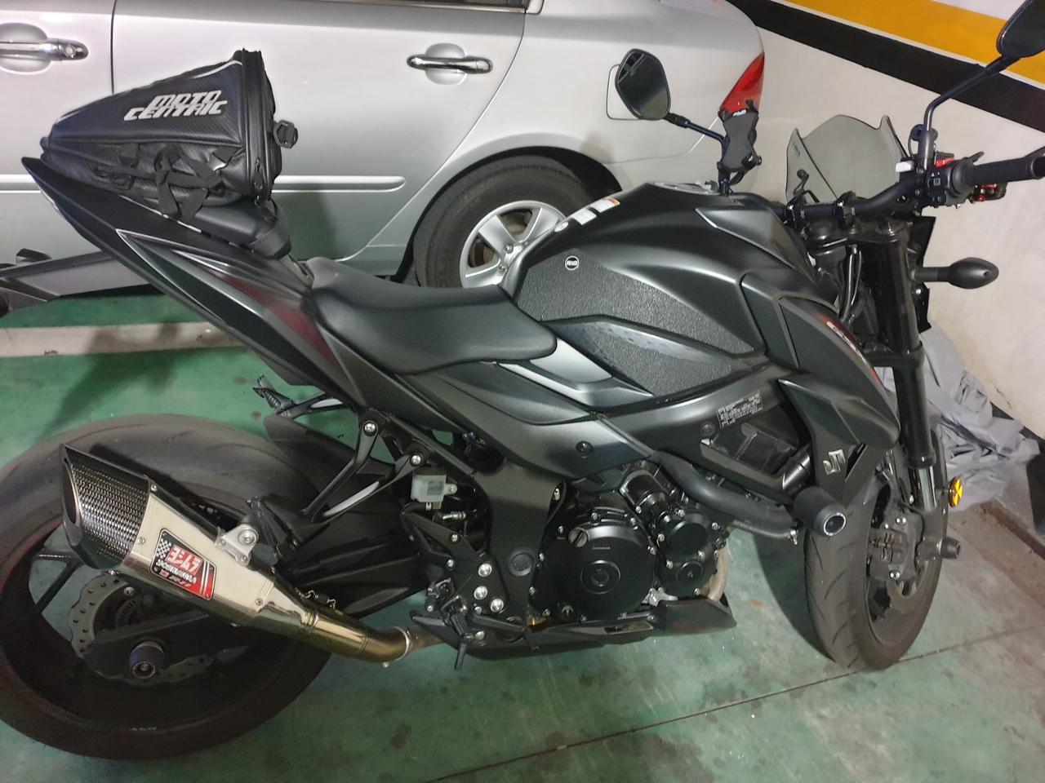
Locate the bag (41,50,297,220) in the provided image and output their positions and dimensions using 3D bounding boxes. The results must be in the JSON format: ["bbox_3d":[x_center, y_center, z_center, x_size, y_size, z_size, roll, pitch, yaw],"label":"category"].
[{"bbox_3d":[-0.484,-0.364,1.067,0.310,0.205,0.250,-1,22,-15],"label":"bag"}]

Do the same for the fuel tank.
[{"bbox_3d":[0.200,-0.176,1.335,0.500,0.320,0.364,-1,22,-15],"label":"fuel tank"}]

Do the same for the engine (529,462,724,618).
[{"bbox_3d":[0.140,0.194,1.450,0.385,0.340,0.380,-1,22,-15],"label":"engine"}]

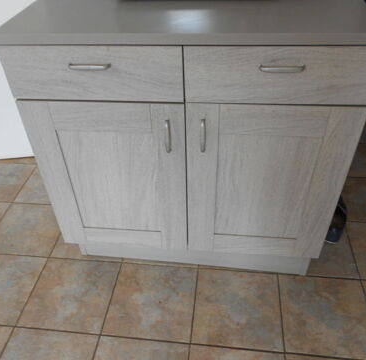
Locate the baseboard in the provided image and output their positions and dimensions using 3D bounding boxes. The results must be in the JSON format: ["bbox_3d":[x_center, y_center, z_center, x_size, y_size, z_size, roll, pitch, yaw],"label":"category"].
[{"bbox_3d":[0.028,0.272,1.380,0.890,0.150,0.018,4,40,7],"label":"baseboard"}]

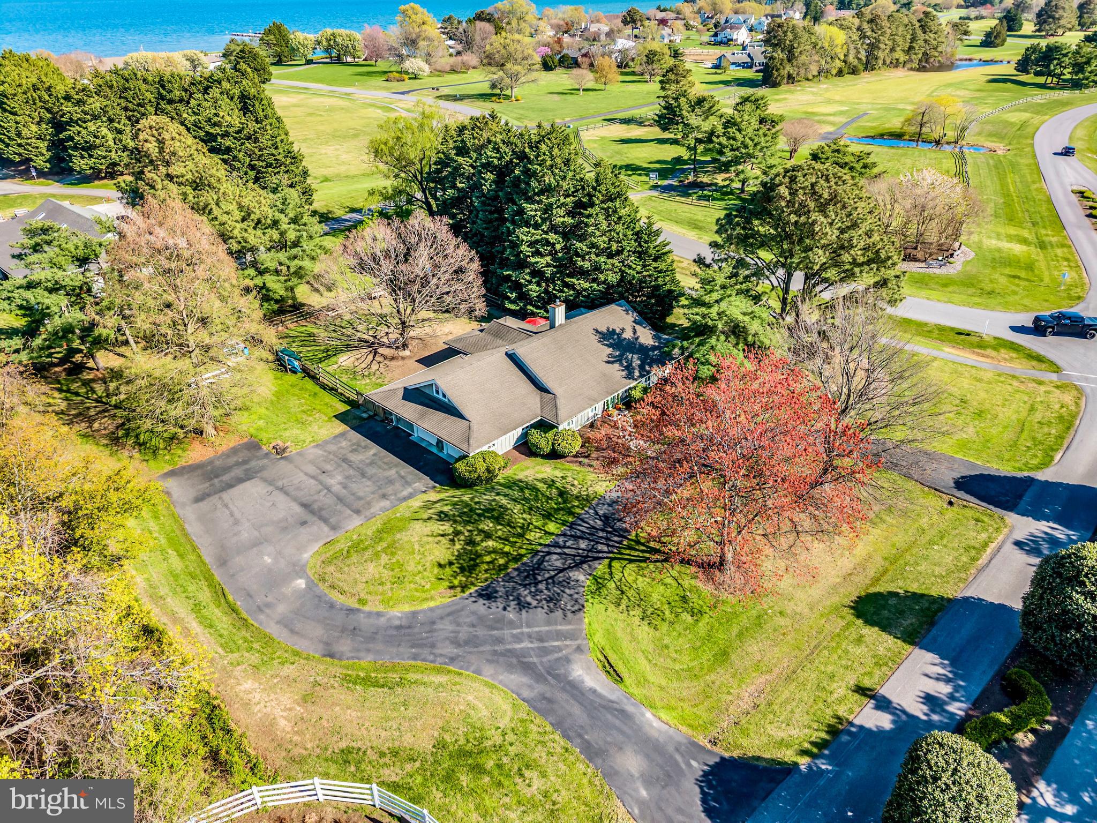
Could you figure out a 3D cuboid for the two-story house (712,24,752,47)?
[{"bbox_3d":[90.167,-187.892,379.314,10.000,8.500,16.000,-22,36,-34],"label":"two-story house"}]

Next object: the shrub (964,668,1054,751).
[{"bbox_3d":[19.580,12.947,32.211,5.400,0.750,2.100,-24,37,-36],"label":"shrub"}]

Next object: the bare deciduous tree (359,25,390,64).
[{"bbox_3d":[-64.584,-135.835,282.530,11.000,13.200,11.000,0,29,0],"label":"bare deciduous tree"}]

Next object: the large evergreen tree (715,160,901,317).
[{"bbox_3d":[22.968,-15.233,68.759,15.500,13.800,15.000,0,29,0],"label":"large evergreen tree"}]

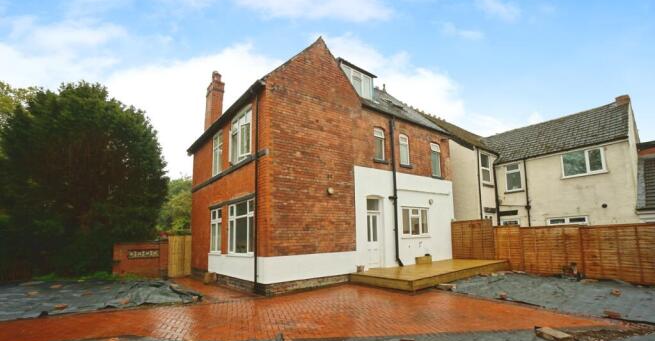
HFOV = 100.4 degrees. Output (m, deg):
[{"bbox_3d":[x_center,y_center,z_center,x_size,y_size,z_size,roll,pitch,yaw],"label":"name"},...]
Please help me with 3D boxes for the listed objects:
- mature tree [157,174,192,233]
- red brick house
[{"bbox_3d":[-9.767,2.263,18.505,5.000,6.000,5.000,4,-12,-27],"label":"mature tree"},{"bbox_3d":[-0.357,-0.137,12.733,9.800,8.300,7.500,6,-13,-38],"label":"red brick house"}]

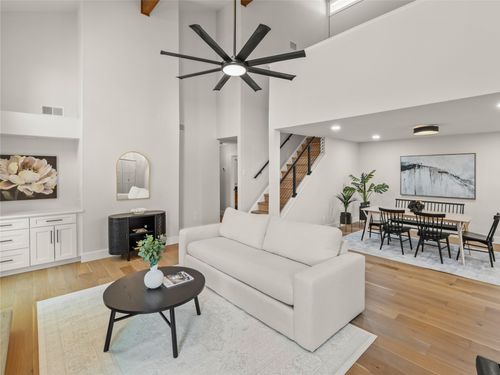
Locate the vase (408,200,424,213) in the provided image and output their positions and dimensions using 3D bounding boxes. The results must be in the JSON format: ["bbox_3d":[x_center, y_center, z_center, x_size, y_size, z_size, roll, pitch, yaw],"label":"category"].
[{"bbox_3d":[3.530,0.418,4.938,0.280,0.240,0.280,2,3,45],"label":"vase"}]

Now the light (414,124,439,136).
[{"bbox_3d":[3.800,-1.230,4.990,0.410,0.130,0.410,2,3,45],"label":"light"}]

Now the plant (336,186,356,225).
[{"bbox_3d":[2.570,0.475,6.170,0.480,1.000,0.480,2,3,45],"label":"plant"}]

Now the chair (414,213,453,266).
[{"bbox_3d":[3.390,0.871,4.293,0.480,0.860,0.540,2,3,45],"label":"chair"}]

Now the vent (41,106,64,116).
[{"bbox_3d":[-3.550,-1.361,4.155,0.030,0.170,0.340,2,3,42],"label":"vent"}]

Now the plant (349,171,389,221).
[{"bbox_3d":[3.430,0.254,6.763,1.050,1.440,0.950,2,3,45],"label":"plant"}]

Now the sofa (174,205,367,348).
[{"bbox_3d":[0.053,0.905,3.170,0.990,0.870,2.520,-2,3,-42],"label":"sofa"}]

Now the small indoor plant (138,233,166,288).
[{"bbox_3d":[-0.925,0.684,2.185,0.250,0.480,0.250,-2,3,-45],"label":"small indoor plant"}]

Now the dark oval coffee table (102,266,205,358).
[{"bbox_3d":[-0.900,1.148,2.221,1.020,0.450,0.840,2,3,42],"label":"dark oval coffee table"}]

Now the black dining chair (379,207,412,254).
[{"bbox_3d":[3.010,0.854,4.763,0.480,0.860,0.540,2,3,45],"label":"black dining chair"}]

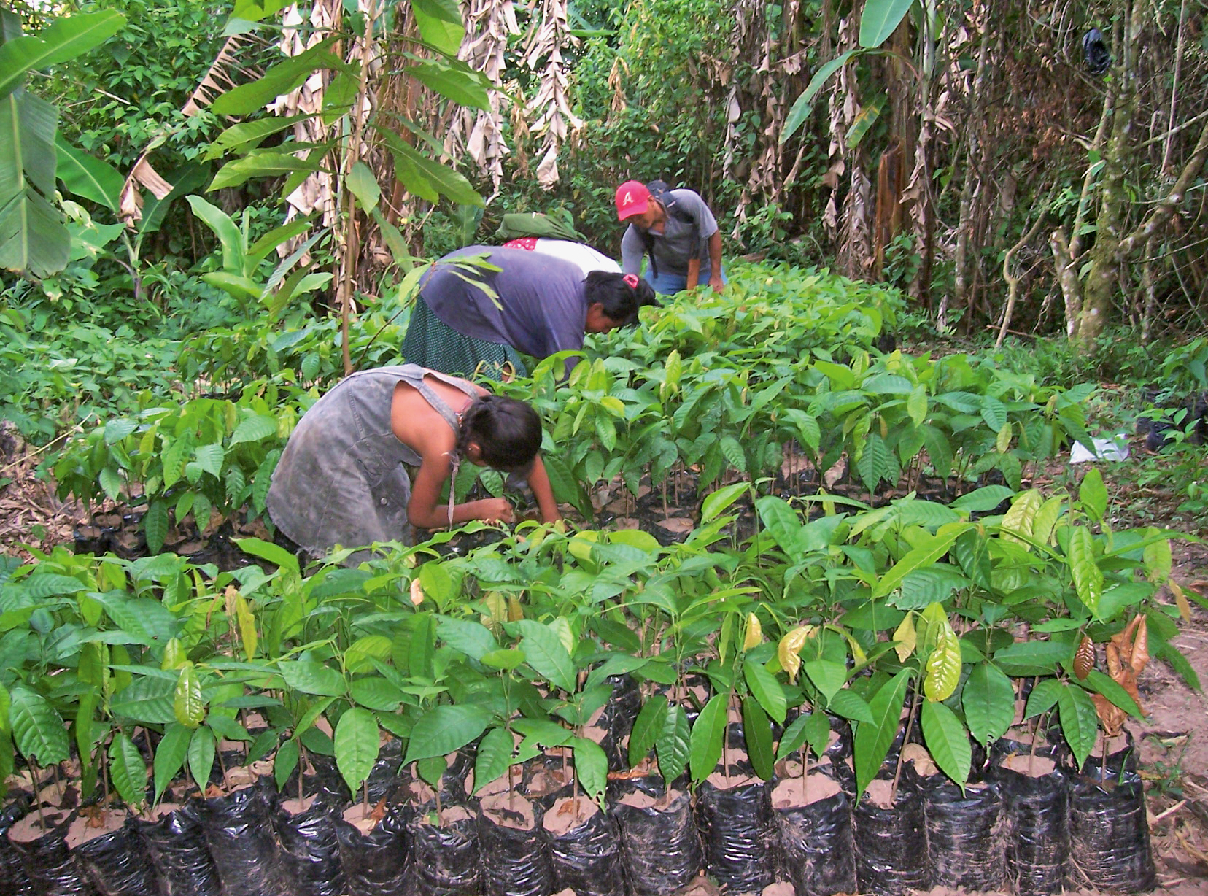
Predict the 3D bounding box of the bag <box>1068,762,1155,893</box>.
[{"bbox_3d":[0.781,0.578,1.822,0.114,0.163,0.114,0,12,0],"label":"bag"}]

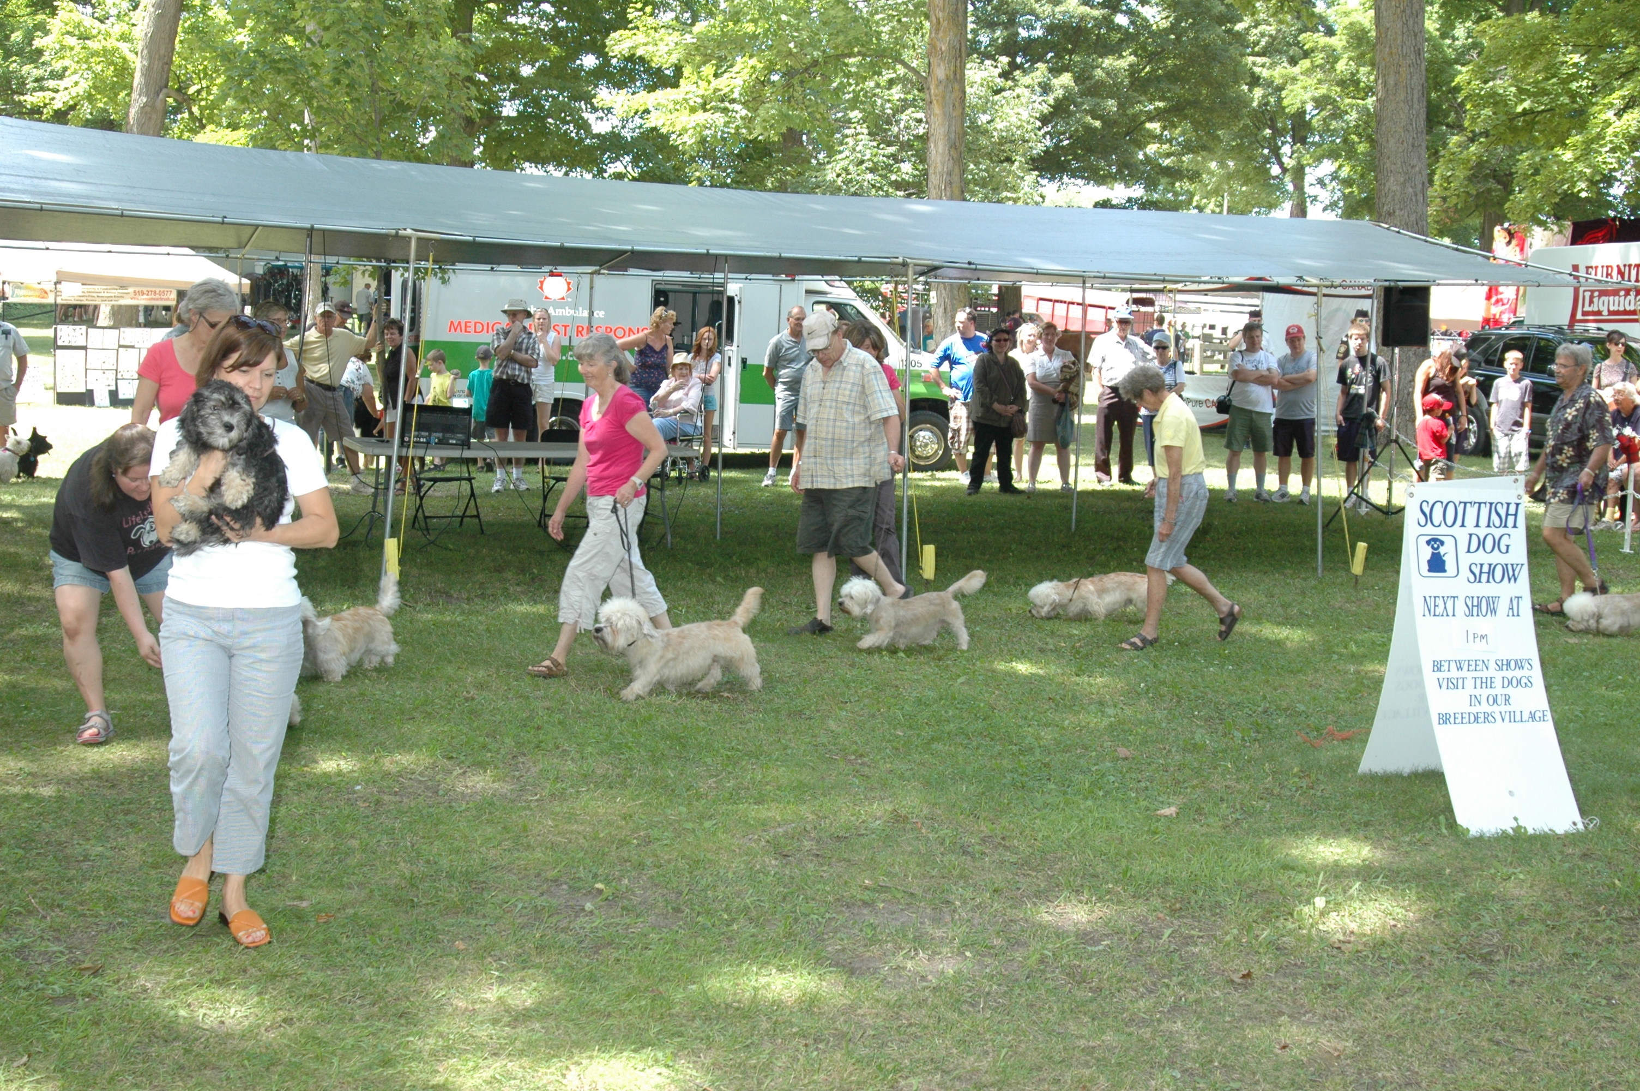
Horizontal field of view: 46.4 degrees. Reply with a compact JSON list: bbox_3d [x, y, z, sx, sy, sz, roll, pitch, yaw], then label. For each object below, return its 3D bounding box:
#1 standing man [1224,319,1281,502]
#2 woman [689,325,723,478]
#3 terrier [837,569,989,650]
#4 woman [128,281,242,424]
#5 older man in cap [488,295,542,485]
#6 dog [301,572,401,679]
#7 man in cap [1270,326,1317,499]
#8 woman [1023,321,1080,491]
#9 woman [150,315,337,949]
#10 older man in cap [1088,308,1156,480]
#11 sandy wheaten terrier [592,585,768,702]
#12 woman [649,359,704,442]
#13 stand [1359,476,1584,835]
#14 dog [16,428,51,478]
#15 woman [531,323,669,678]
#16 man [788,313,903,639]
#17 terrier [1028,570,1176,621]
[{"bbox_3d":[4.303,-1.341,18.947,0.550,1.750,0.400,3,7,13],"label":"standing man"},{"bbox_3d":[-1.151,-1.447,19.206,0.400,1.540,0.340,1,7,-3],"label":"woman"},{"bbox_3d":[0.482,0.339,9.936,0.750,0.400,0.220,1,7,-6],"label":"terrier"},{"bbox_3d":[-2.951,-0.362,9.005,0.520,1.770,0.400,-4,9,-38],"label":"woman"},{"bbox_3d":[-2.943,-1.456,18.344,0.560,1.800,0.400,0,7,-7],"label":"older man in cap"},{"bbox_3d":[-2.215,0.391,8.844,0.260,0.440,0.700,5,8,27],"label":"dog"},{"bbox_3d":[4.736,-1.329,18.997,0.480,1.750,0.380,4,7,19],"label":"man in cap"},{"bbox_3d":[2.314,-1.375,18.848,0.550,1.660,0.420,2,7,7],"label":"woman"},{"bbox_3d":[-1.565,0.210,5.202,0.500,1.660,0.420,-1,7,-16],"label":"woman"},{"bbox_3d":[3.195,-1.580,20.093,0.600,1.820,0.360,1,7,0],"label":"older man in cap"},{"bbox_3d":[-0.628,0.426,8.531,0.700,0.470,0.260,-2,8,-25],"label":"sandy wheaten terrier"},{"bbox_3d":[-1.421,-1.295,18.819,0.780,1.200,0.540,-5,9,-41],"label":"woman"},{"bbox_3d":[2.363,0.362,6.895,0.460,1.150,0.850,0,7,-10],"label":"stand"},{"bbox_3d":[-7.243,-0.856,17.572,0.220,0.460,0.500,-4,9,-37],"label":"dog"},{"bbox_3d":[-1.012,-0.220,9.153,0.780,1.580,0.520,-4,9,-39],"label":"woman"},{"bbox_3d":[0.175,-0.423,10.546,0.620,1.700,0.800,6,8,30],"label":"man"},{"bbox_3d":[1.616,0.297,10.999,0.790,0.280,0.230,0,7,-9],"label":"terrier"}]

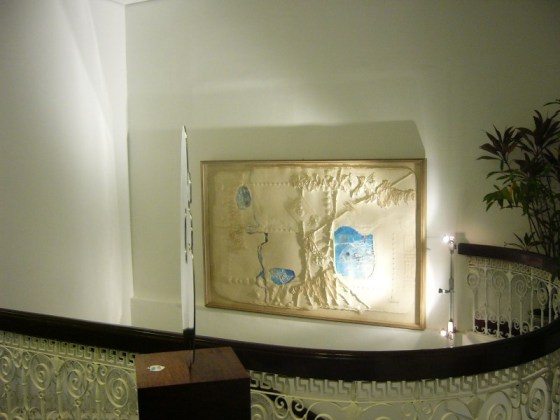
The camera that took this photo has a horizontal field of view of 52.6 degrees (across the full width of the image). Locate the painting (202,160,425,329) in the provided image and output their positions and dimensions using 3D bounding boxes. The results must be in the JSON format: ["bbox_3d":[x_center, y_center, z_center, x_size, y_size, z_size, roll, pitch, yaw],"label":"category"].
[{"bbox_3d":[0.264,0.292,5.575,2.310,1.550,0.080,1,6,23],"label":"painting"}]

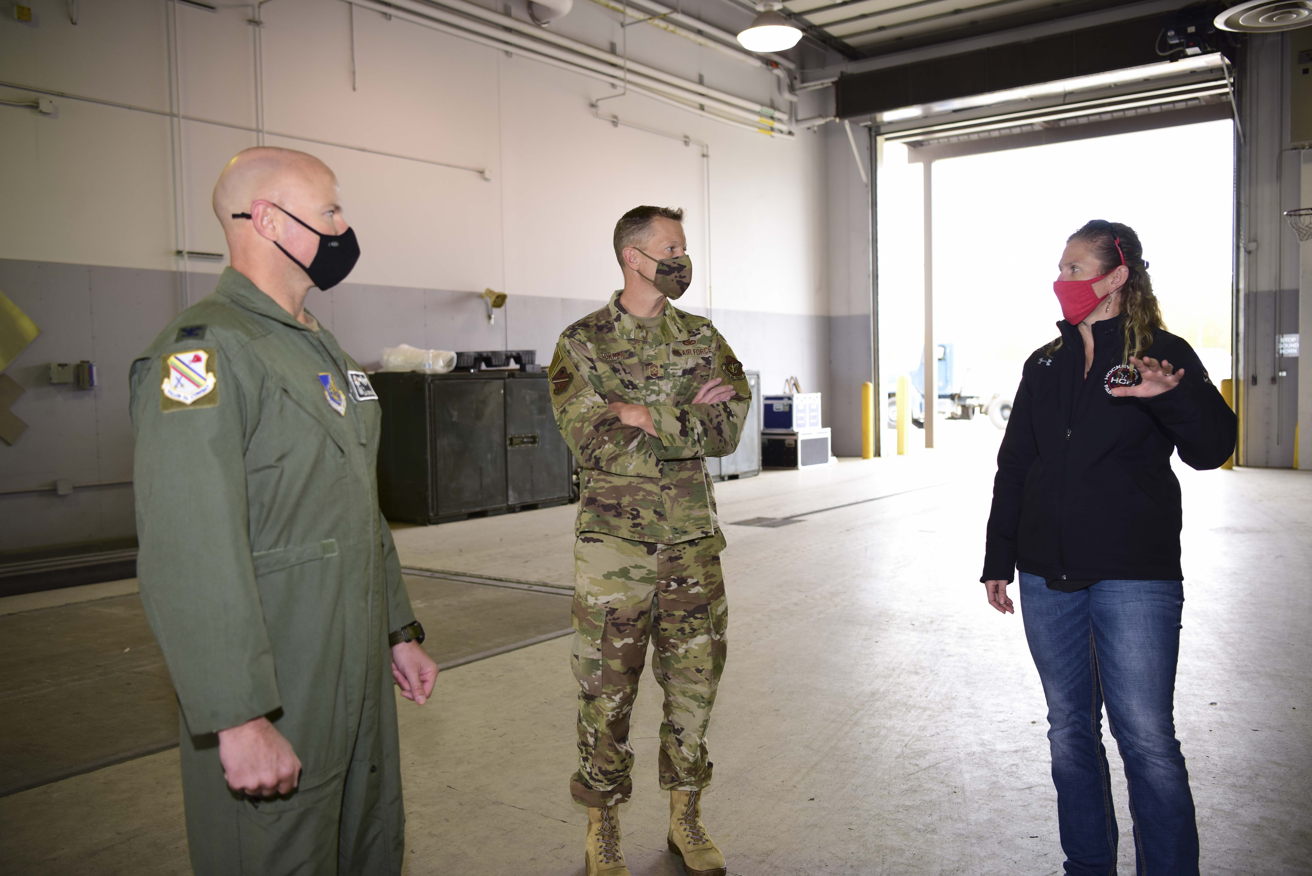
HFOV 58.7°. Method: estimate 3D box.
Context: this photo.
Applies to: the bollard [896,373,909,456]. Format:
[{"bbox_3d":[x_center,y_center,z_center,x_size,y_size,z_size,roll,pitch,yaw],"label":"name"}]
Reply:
[{"bbox_3d":[4.308,-0.403,20.419,0.175,1.382,0.175,-1,3,12],"label":"bollard"}]

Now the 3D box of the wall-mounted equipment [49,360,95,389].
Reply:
[{"bbox_3d":[-4.840,-0.522,9.663,0.120,0.235,0.330,1,3,37],"label":"wall-mounted equipment"}]

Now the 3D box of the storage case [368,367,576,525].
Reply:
[{"bbox_3d":[-2.016,0.052,12.473,1.050,1.470,2.130,1,3,37],"label":"storage case"}]

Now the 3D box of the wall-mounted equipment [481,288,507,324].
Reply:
[{"bbox_3d":[-1.871,-1.516,13.478,0.240,0.410,0.190,1,3,37],"label":"wall-mounted equipment"}]

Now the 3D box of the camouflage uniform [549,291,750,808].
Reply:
[{"bbox_3d":[-0.018,0.293,3.130,0.540,1.360,0.360,-1,3,-7],"label":"camouflage uniform"}]

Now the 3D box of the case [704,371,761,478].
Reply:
[{"bbox_3d":[0.405,-0.158,15.934,1.050,1.470,2.130,1,3,37],"label":"case"}]

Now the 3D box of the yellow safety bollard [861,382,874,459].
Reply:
[{"bbox_3d":[3.562,-0.302,19.672,0.175,1.280,0.175,-1,3,10],"label":"yellow safety bollard"}]

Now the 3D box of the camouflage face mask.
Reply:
[{"bbox_3d":[0.037,-0.433,3.110,0.115,0.130,0.140,0,3,29],"label":"camouflage face mask"}]

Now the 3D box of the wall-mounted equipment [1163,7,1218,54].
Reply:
[{"bbox_3d":[7.081,-5.398,15.451,0.600,0.430,0.380,1,3,37],"label":"wall-mounted equipment"}]

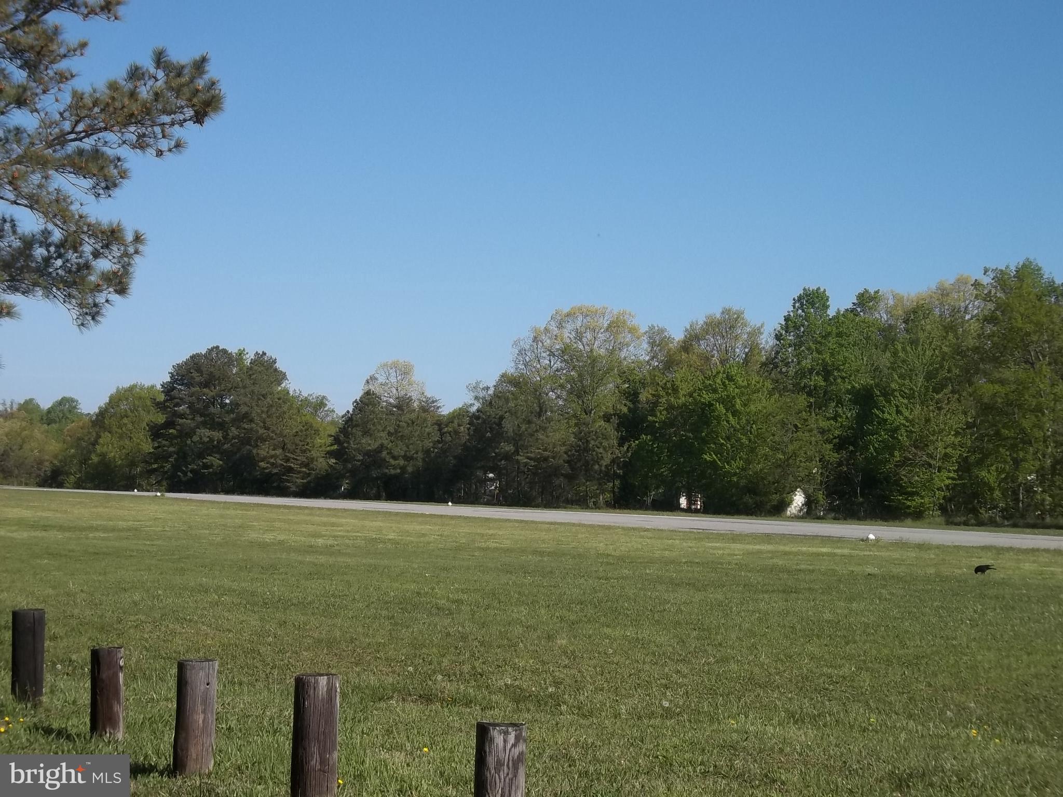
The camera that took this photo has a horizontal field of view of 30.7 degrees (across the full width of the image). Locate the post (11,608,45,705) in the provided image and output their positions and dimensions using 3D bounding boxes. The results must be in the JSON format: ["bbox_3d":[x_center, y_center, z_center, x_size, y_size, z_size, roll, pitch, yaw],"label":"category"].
[{"bbox_3d":[-3.354,1.724,12.900,0.215,0.621,0.215,2,-3,-14],"label":"post"}]

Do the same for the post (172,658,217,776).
[{"bbox_3d":[-1.736,1.652,10.000,0.206,0.583,0.206,2,-3,-9],"label":"post"}]

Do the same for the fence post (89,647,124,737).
[{"bbox_3d":[-2.513,1.744,11.450,0.190,0.526,0.190,2,-3,-12],"label":"fence post"}]

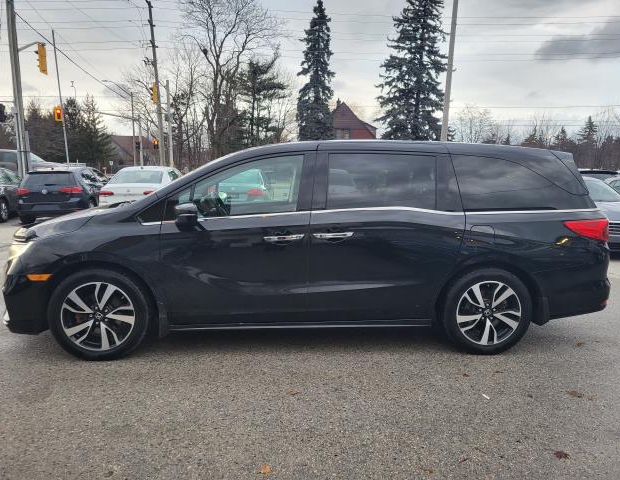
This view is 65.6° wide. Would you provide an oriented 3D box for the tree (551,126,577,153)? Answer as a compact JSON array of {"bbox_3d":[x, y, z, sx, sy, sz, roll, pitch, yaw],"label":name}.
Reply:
[{"bbox_3d":[52.944,-18.189,100.000,4.500,10.400,4.500,1,9,0],"label":"tree"}]

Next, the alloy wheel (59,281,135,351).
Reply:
[{"bbox_3d":[-1.576,0.560,3.647,0.525,0.525,0.190,0,9,-5],"label":"alloy wheel"}]

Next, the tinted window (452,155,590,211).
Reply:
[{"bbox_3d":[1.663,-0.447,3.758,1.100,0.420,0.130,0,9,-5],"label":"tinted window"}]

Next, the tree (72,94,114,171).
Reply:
[{"bbox_3d":[-27.084,-13.038,60.757,5.200,10.358,5.200,1,8,0],"label":"tree"}]

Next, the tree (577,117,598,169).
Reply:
[{"bbox_3d":[40.427,-13.280,70.695,3.800,9.510,3.800,1,8,0],"label":"tree"}]

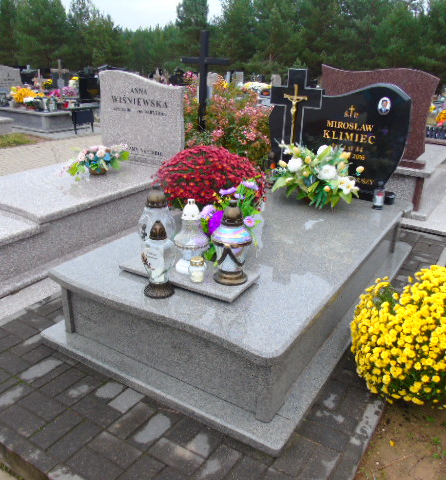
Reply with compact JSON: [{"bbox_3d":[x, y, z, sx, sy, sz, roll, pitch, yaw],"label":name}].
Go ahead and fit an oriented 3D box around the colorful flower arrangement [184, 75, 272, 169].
[{"bbox_3d":[0.017,-1.090,4.797,1.000,1.150,0.800,15,25,28],"label":"colorful flower arrangement"}]

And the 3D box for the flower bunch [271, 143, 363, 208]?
[{"bbox_3d":[0.638,-0.435,3.238,0.620,0.424,0.420,15,25,28],"label":"flower bunch"}]

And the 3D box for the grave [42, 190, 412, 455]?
[{"bbox_3d":[0.283,0.118,2.887,1.301,0.370,2.385,15,25,28],"label":"grave"}]

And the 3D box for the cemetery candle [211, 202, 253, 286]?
[{"bbox_3d":[0.060,0.008,2.168,0.188,0.395,0.188,2,22,-1],"label":"cemetery candle"}]

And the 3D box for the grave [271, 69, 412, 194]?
[{"bbox_3d":[0.879,-0.841,3.694,1.105,0.945,0.130,15,25,28],"label":"grave"}]

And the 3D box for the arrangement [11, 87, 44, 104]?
[{"bbox_3d":[-3.562,-2.604,8.357,0.450,0.360,0.520,15,26,29],"label":"arrangement"}]

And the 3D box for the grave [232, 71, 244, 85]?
[{"bbox_3d":[0.415,-4.872,14.448,0.130,0.730,0.580,15,25,28],"label":"grave"}]

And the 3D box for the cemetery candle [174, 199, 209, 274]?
[{"bbox_3d":[-0.151,-0.021,2.253,0.168,0.365,0.168,2,22,-1],"label":"cemetery candle"}]

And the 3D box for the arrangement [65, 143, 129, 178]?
[{"bbox_3d":[-1.056,-0.689,3.884,0.560,0.260,0.360,-4,24,-14],"label":"arrangement"}]

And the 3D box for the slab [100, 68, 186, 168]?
[{"bbox_3d":[-0.719,-1.085,4.129,0.910,0.790,0.100,15,25,28],"label":"slab"}]

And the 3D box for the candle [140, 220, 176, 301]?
[{"bbox_3d":[-0.292,0.082,2.113,0.152,0.345,0.148,6,23,10],"label":"candle"}]

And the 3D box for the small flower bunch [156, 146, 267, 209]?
[{"bbox_3d":[-0.079,-0.358,2.919,0.670,0.440,0.670,2,22,-1],"label":"small flower bunch"}]

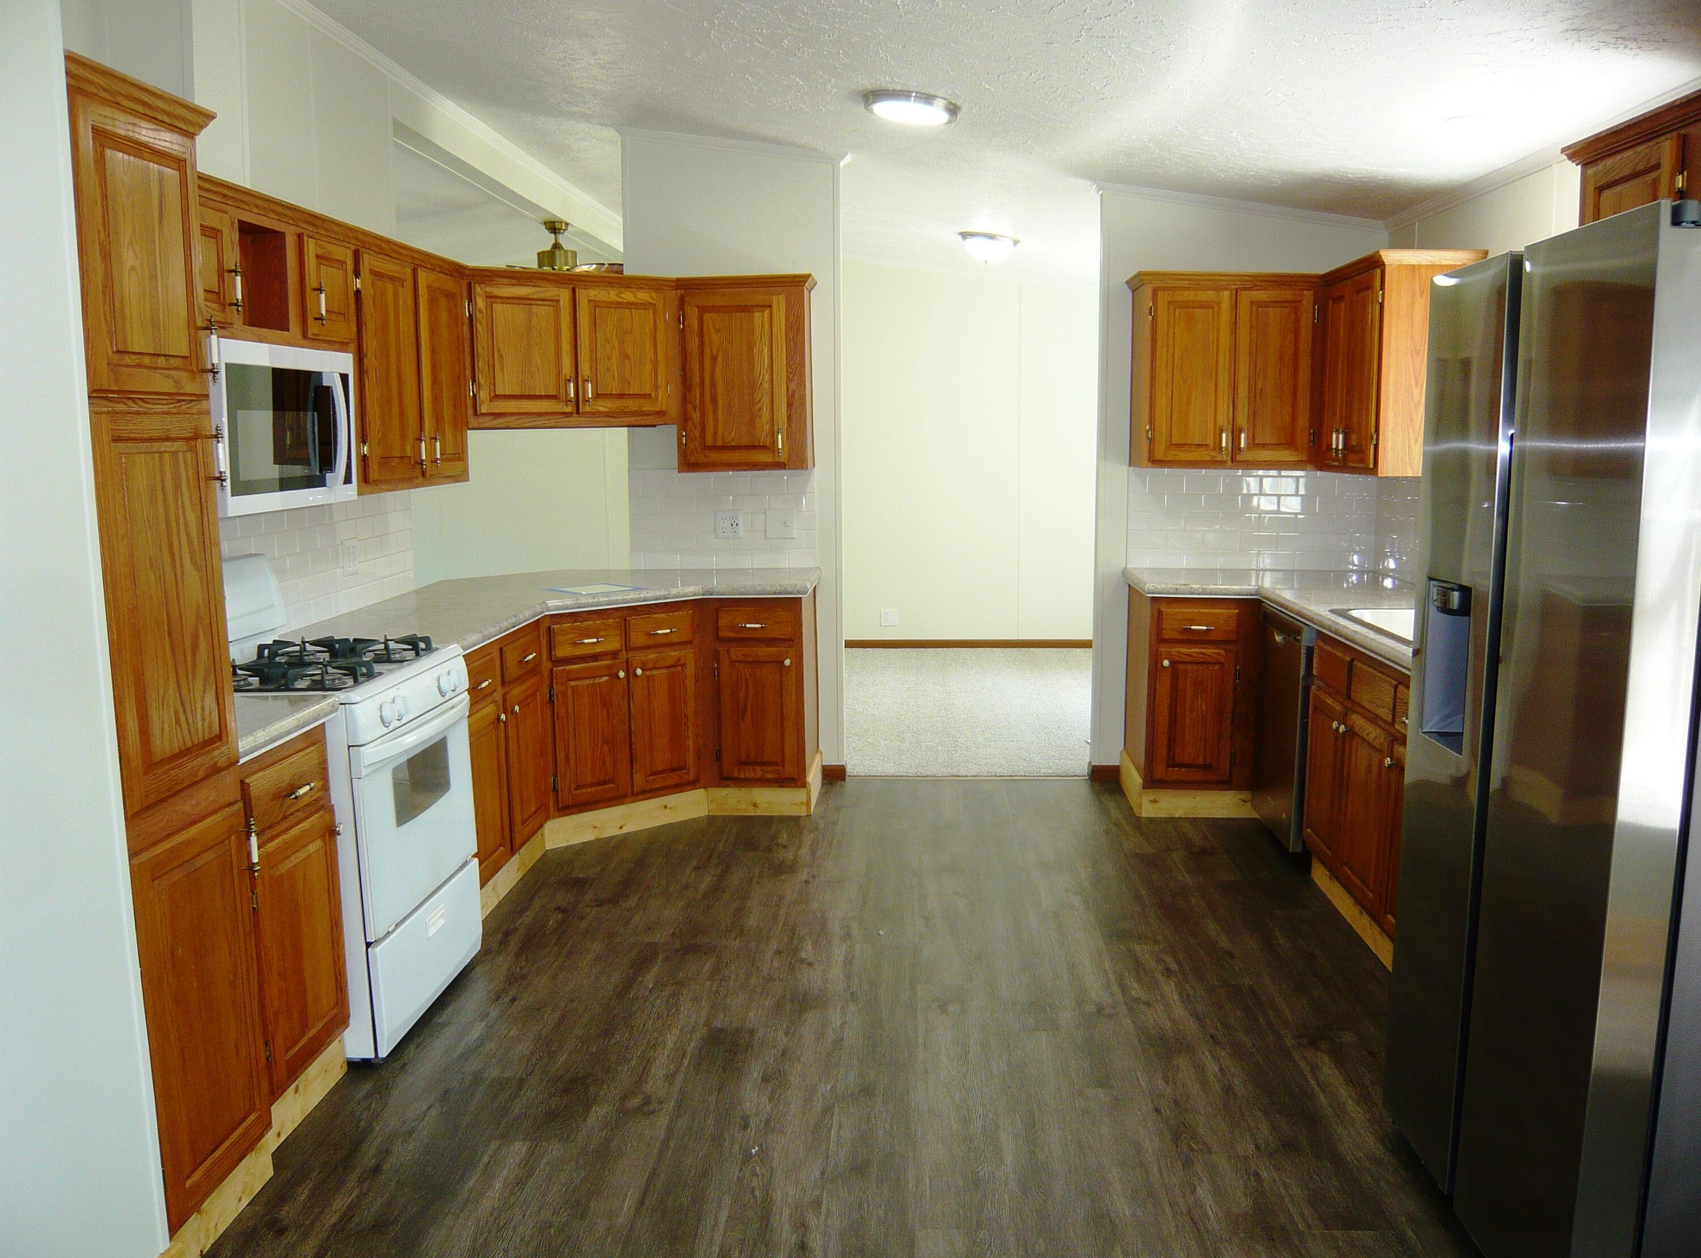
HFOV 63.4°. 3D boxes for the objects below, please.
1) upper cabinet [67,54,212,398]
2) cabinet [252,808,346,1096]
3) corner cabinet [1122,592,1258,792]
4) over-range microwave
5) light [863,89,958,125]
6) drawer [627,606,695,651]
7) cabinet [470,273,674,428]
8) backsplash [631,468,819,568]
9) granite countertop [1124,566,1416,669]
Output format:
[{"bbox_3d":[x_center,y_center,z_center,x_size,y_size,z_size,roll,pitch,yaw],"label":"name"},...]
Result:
[{"bbox_3d":[-1.487,-0.660,2.410,0.620,0.520,0.430,0,8,4],"label":"upper cabinet"},{"bbox_3d":[-1.438,0.696,3.009,0.510,0.540,0.381,0,8,3],"label":"cabinet"},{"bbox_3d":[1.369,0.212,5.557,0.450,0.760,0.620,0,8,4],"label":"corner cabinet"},{"bbox_3d":[-1.544,-0.504,3.441,0.386,0.396,0.738,0,8,3],"label":"over-range microwave"},{"bbox_3d":[0.199,-1.701,4.496,0.320,0.055,0.320,8,9,2],"label":"light"},{"bbox_3d":[-0.840,-0.019,5.339,0.300,0.130,0.450,-7,11,-38],"label":"drawer"},{"bbox_3d":[-1.122,-1.055,5.243,0.940,0.575,0.340,-8,11,-42],"label":"cabinet"},{"bbox_3d":[-0.543,-0.471,5.881,0.810,0.437,0.015,0,8,4],"label":"backsplash"},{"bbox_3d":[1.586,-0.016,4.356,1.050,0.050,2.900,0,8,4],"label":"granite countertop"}]

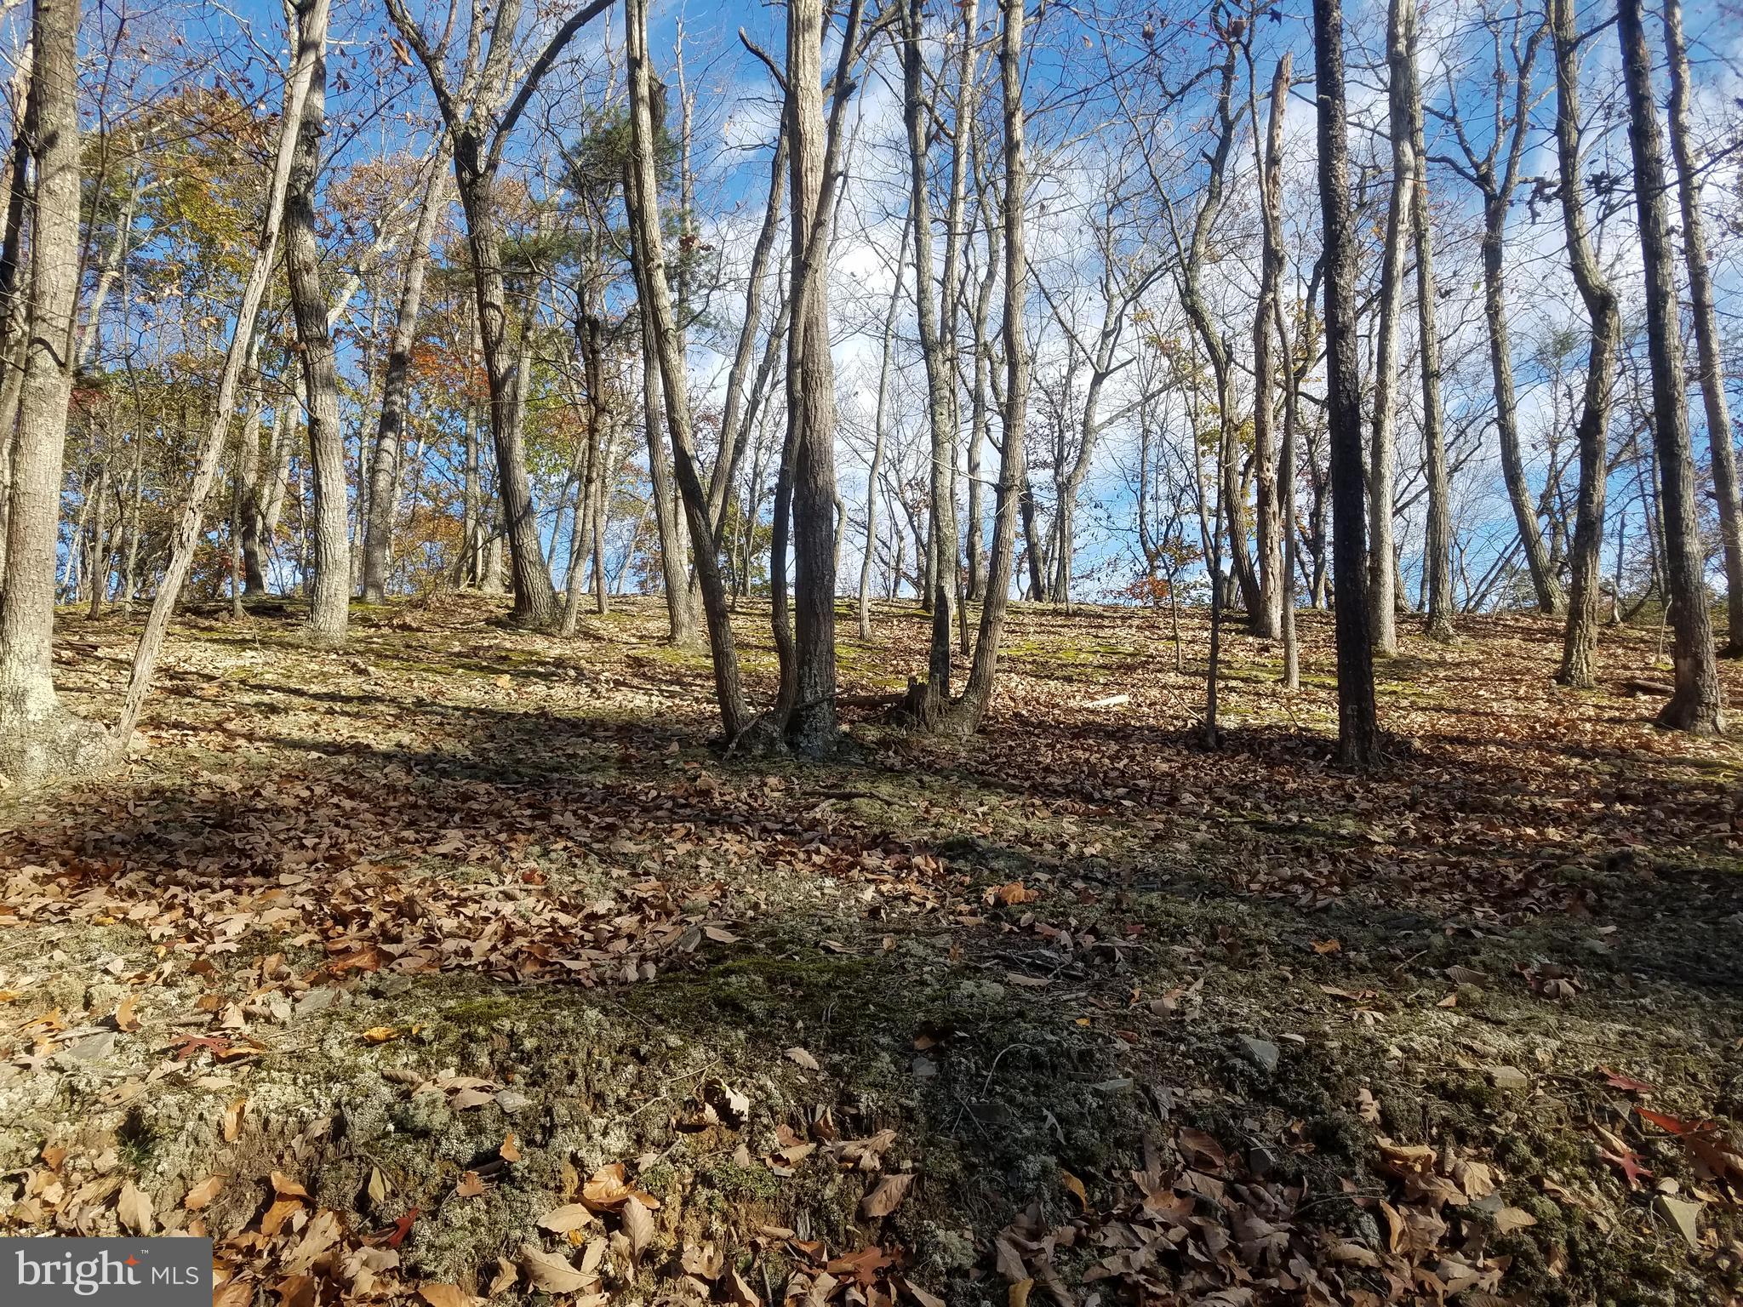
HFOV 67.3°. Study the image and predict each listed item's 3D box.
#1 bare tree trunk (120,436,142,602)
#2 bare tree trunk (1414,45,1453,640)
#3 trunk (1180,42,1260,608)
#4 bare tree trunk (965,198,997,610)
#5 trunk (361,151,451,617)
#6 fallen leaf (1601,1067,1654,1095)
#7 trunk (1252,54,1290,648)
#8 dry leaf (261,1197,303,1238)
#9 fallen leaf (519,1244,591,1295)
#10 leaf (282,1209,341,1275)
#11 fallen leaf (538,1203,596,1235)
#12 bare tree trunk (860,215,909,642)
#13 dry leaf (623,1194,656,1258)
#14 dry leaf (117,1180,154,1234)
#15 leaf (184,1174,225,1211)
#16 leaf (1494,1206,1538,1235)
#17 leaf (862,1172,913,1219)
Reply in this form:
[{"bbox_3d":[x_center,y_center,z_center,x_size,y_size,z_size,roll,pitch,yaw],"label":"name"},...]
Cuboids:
[{"bbox_3d":[-11.377,-2.070,20.124,0.308,2.591,0.270,0,-5,0],"label":"bare tree trunk"},{"bbox_3d":[6.144,-3.469,14.321,0.384,6.692,0.380,0,-5,0],"label":"bare tree trunk"},{"bbox_3d":[4.196,-3.985,15.849,0.910,7.278,0.700,0,-5,0],"label":"trunk"},{"bbox_3d":[1.520,-3.519,18.271,0.402,5.660,0.350,0,-5,0],"label":"bare tree trunk"},{"bbox_3d":[-7.877,-4.826,22.259,0.394,8.007,0.394,7,-4,0],"label":"trunk"},{"bbox_3d":[1.645,0.926,2.850,0.055,0.025,0.101,-13,19,-41],"label":"fallen leaf"},{"bbox_3d":[5.305,-4.096,17.256,0.359,7.880,0.341,2,-4,0],"label":"trunk"},{"bbox_3d":[-1.070,1.027,2.380,0.042,0.022,0.077,25,43,30],"label":"dry leaf"},{"bbox_3d":[-0.556,1.073,2.300,0.158,0.025,0.063,10,30,18],"label":"fallen leaf"},{"bbox_3d":[-0.985,1.035,2.301,0.054,0.022,0.119,16,39,20],"label":"leaf"},{"bbox_3d":[-0.560,1.041,2.400,0.103,0.022,0.052,-2,28,-4],"label":"fallen leaf"},{"bbox_3d":[0.208,-2.997,17.183,0.232,5.656,0.197,5,-4,0],"label":"bare tree trunk"},{"bbox_3d":[-0.443,1.093,2.500,0.056,0.115,0.025,-9,-39,-15],"label":"dry leaf"},{"bbox_3d":[-1.462,1.099,2.600,0.063,0.103,0.025,-20,-36,-27],"label":"dry leaf"},{"bbox_3d":[-1.352,1.091,2.650,0.050,0.025,0.092,35,47,19],"label":"leaf"},{"bbox_3d":[1.279,1.125,2.600,0.085,0.020,0.059,3,38,14],"label":"leaf"},{"bbox_3d":[0.033,0.992,2.400,0.118,0.020,0.053,-27,48,-27],"label":"leaf"}]

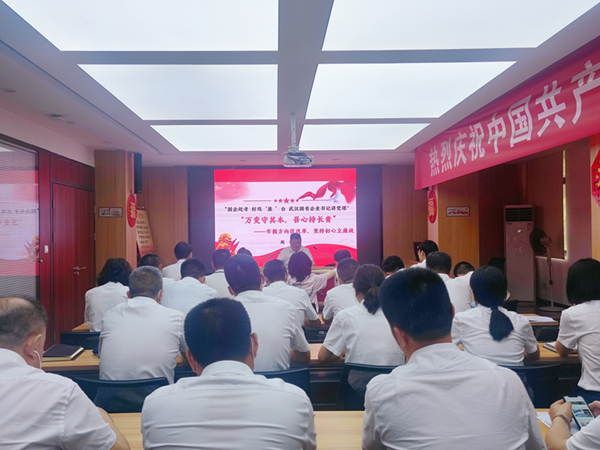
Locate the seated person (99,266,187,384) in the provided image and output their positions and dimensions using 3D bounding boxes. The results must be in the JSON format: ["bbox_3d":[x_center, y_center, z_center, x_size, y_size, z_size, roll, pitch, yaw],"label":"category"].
[{"bbox_3d":[-0.754,0.846,2.256,0.490,1.283,0.740,-1,-1,-1],"label":"seated person"}]

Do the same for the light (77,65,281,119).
[{"bbox_3d":[-1.000,-1.267,4.239,1.560,0.060,1.650,-1,-1,-3],"label":"light"}]

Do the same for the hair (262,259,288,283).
[{"bbox_3d":[-0.175,0.323,3.109,0.170,0.180,0.200,-1,-1,2],"label":"hair"}]

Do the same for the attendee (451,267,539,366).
[{"bbox_3d":[0.945,0.839,2.286,0.480,1.263,0.750,-1,-1,-3],"label":"attendee"}]

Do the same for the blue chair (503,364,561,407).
[{"bbox_3d":[0.847,0.986,1.993,0.450,0.812,0.520,-1,-1,-3],"label":"blue chair"}]

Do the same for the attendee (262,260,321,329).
[{"bbox_3d":[-0.117,0.874,3.206,0.480,1.255,0.740,-1,-1,-3],"label":"attendee"}]

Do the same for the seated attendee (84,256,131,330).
[{"bbox_3d":[-1.211,0.834,3.048,0.450,1.208,0.700,-1,-1,0],"label":"seated attendee"}]

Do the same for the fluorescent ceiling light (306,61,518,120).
[{"bbox_3d":[0.954,-1.367,4.531,1.667,0.060,1.760,-1,-1,-3],"label":"fluorescent ceiling light"}]

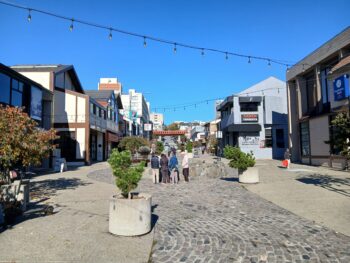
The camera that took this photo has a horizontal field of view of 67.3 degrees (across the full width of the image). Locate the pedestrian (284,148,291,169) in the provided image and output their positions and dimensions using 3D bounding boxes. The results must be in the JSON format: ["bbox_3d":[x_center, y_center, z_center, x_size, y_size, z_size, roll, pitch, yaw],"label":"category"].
[{"bbox_3d":[9.196,2.160,21.571,0.360,1.620,0.480,-4,-6,35],"label":"pedestrian"}]

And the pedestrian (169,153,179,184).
[{"bbox_3d":[-0.070,1.871,13.570,0.480,1.600,0.330,-1,-5,-2],"label":"pedestrian"}]

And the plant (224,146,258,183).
[{"bbox_3d":[3.321,1.657,13.278,1.650,1.780,1.400,-1,-5,-2],"label":"plant"}]

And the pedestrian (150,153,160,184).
[{"bbox_3d":[-1.019,1.882,13.570,0.480,1.600,0.330,-1,-5,-2],"label":"pedestrian"}]

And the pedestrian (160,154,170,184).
[{"bbox_3d":[-0.511,1.896,13.568,0.480,1.550,0.330,-1,-5,-2],"label":"pedestrian"}]

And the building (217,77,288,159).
[{"bbox_3d":[10.169,-1.235,32.885,8.800,9.200,9.000,-1,-5,-2],"label":"building"}]

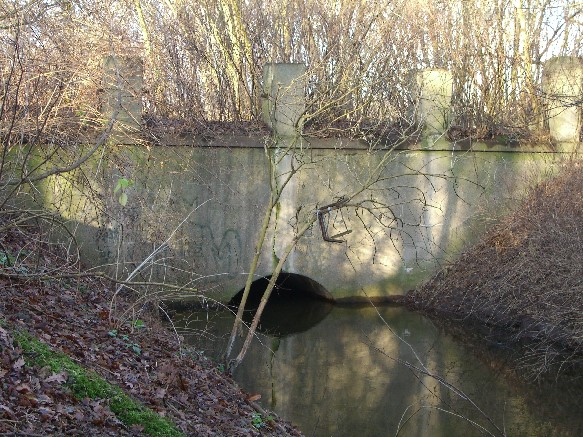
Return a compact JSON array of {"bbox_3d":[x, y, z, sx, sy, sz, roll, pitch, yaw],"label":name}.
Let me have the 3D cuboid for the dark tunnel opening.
[{"bbox_3d":[-0.209,1.020,14.137,1.330,0.780,0.700,0,3,-16],"label":"dark tunnel opening"}]

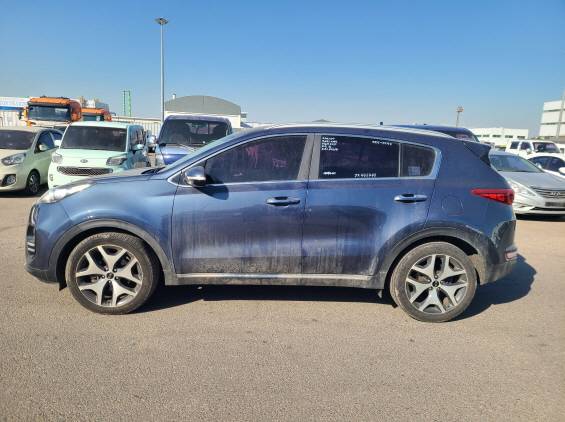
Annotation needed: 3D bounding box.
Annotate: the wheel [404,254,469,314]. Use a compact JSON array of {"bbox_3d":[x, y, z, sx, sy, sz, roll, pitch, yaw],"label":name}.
[{"bbox_3d":[1.281,0.600,3.590,0.515,0.515,0.190,2,9,-3],"label":"wheel"}]

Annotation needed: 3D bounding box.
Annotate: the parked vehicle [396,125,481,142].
[{"bbox_3d":[3.369,-1.222,11.453,1.820,1.950,5.000,1,9,-6],"label":"parked vehicle"}]

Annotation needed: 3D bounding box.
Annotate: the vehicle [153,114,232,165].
[{"bbox_3d":[-2.081,-1.524,11.513,1.750,1.950,5.060,2,9,-4],"label":"vehicle"}]

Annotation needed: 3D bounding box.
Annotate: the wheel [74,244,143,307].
[{"bbox_3d":[-1.385,0.513,3.467,0.515,0.515,0.190,2,9,-3],"label":"wheel"}]

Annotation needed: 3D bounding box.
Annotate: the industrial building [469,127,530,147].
[{"bbox_3d":[61.770,-21.172,130.803,20.000,7.550,16.000,3,9,2],"label":"industrial building"}]

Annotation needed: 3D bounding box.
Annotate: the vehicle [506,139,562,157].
[{"bbox_3d":[12.031,-2.341,20.498,1.780,1.920,4.800,2,9,-2],"label":"vehicle"}]

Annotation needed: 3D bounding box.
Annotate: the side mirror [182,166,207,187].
[{"bbox_3d":[-0.685,-0.268,3.278,0.170,0.165,0.240,2,9,-3],"label":"side mirror"}]

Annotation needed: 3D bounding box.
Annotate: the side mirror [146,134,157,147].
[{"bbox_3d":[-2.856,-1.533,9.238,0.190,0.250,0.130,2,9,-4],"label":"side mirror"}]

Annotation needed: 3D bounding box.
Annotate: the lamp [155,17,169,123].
[{"bbox_3d":[-10.590,-10.987,37.270,1.200,11.300,1.200,3,9,0],"label":"lamp"}]

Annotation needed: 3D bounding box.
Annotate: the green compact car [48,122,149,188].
[{"bbox_3d":[-4.299,-1.302,10.298,1.600,1.700,3.600,1,10,-10],"label":"green compact car"}]

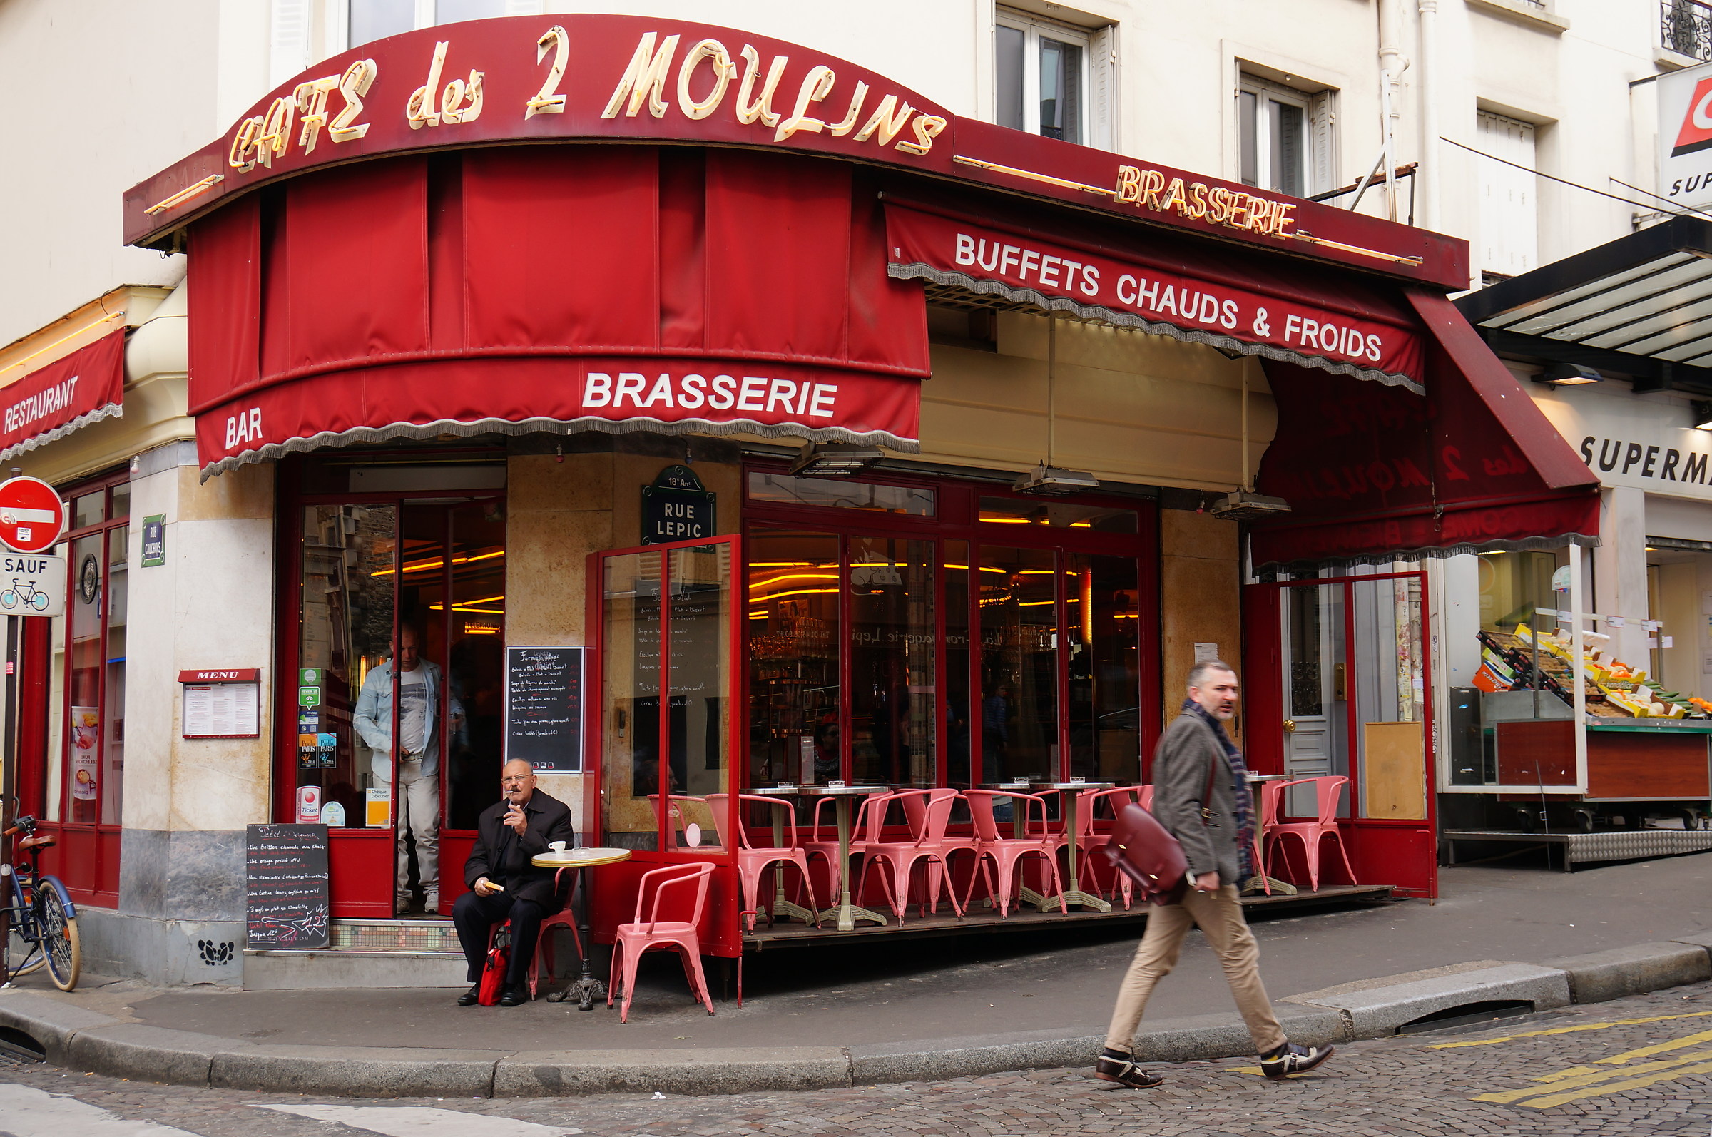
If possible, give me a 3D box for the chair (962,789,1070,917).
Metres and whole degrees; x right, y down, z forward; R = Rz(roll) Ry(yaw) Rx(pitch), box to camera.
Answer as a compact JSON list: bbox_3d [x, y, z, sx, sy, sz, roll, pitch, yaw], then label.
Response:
[{"bbox_3d":[0.903,1.689,12.683,0.510,0.725,0.530,3,-6,-37],"label":"chair"}]

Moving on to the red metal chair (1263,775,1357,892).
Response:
[{"bbox_3d":[3.071,1.788,14.417,0.510,0.725,0.530,3,-6,-37],"label":"red metal chair"}]

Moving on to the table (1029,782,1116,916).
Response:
[{"bbox_3d":[1.299,1.654,12.666,0.500,0.740,0.500,0,-5,0],"label":"table"}]

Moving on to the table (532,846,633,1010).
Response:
[{"bbox_3d":[-1.380,1.848,10.913,0.510,0.740,0.510,-1,-5,6],"label":"table"}]

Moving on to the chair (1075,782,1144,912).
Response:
[{"bbox_3d":[1.641,1.693,12.999,0.490,0.720,0.480,4,-7,-38],"label":"chair"}]

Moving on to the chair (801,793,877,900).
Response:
[{"bbox_3d":[-0.077,1.633,12.279,0.490,0.720,0.480,4,-7,-38],"label":"chair"}]

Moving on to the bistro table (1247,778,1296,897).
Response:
[{"bbox_3d":[2.594,1.713,13.780,0.500,0.750,0.500,4,-7,-42],"label":"bistro table"}]

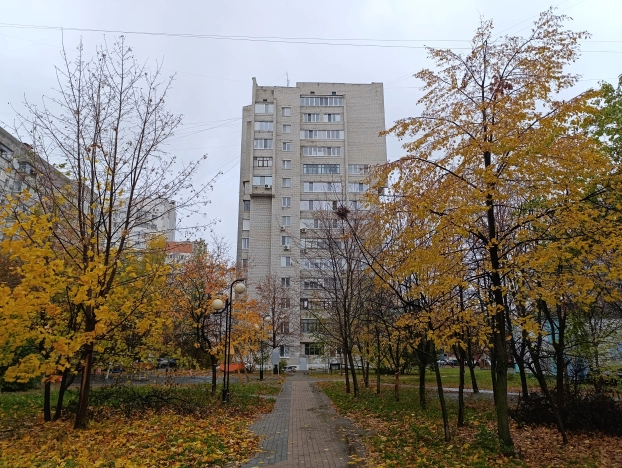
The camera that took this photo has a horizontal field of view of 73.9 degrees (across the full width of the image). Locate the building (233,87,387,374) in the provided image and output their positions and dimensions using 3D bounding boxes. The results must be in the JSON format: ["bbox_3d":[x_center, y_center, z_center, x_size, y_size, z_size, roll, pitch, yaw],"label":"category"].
[{"bbox_3d":[-0.304,-1.047,67.471,22.500,43.000,18.000,0,-16,-2],"label":"building"}]

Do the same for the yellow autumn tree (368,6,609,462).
[{"bbox_3d":[3.797,-0.768,8.810,5.300,9.700,5.000,0,-16,0],"label":"yellow autumn tree"}]

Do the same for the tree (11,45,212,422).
[{"bbox_3d":[-5.603,-0.690,11.454,5.900,11.100,5.400,0,-16,0],"label":"tree"}]

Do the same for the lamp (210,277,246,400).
[{"bbox_3d":[-3.114,3.912,15.321,1.250,4.400,0.450,0,-16,0],"label":"lamp"}]

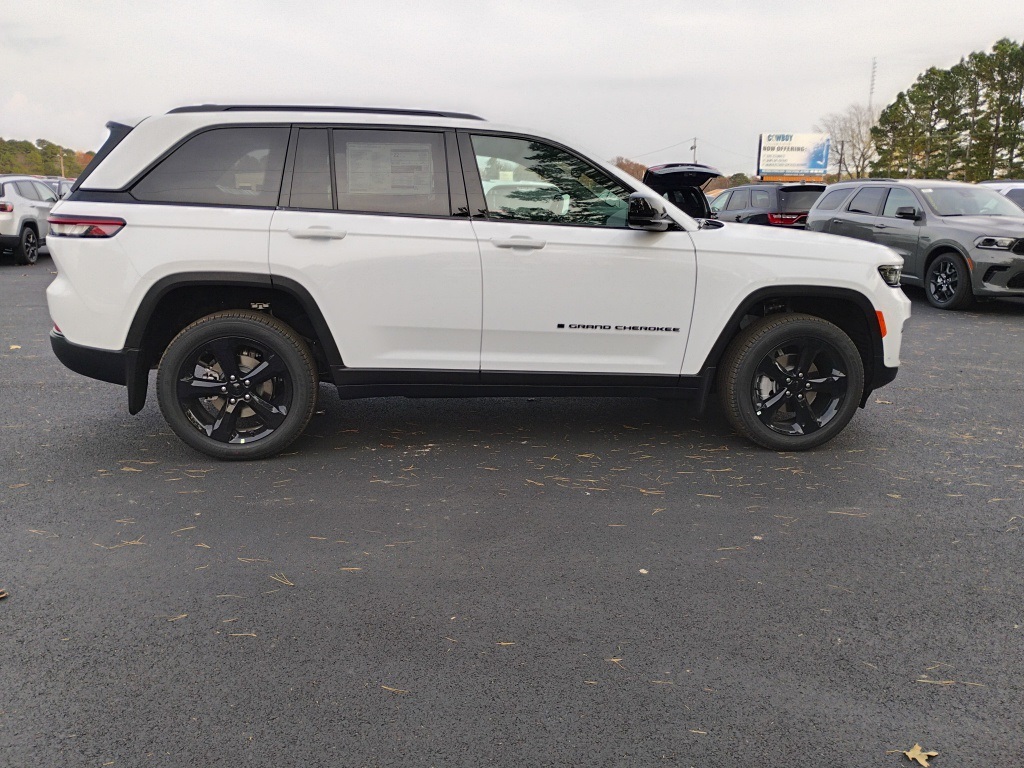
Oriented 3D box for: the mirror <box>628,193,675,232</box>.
[{"bbox_3d":[0.698,-0.875,4.202,0.170,0.195,0.240,0,12,-7],"label":"mirror"}]

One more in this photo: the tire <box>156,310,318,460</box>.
[{"bbox_3d":[-1.389,-0.001,4.237,0.765,0.765,0.265,0,12,-7],"label":"tire"}]

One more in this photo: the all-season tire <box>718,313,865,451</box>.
[{"bbox_3d":[1.551,-0.017,4.612,0.765,0.765,0.265,0,12,-7],"label":"all-season tire"}]

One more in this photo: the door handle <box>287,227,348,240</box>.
[{"bbox_3d":[-0.943,-0.731,4.026,0.285,0.060,0.065,0,12,-7],"label":"door handle"}]

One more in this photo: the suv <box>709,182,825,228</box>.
[{"bbox_3d":[5.683,-3.648,18.945,1.970,1.800,5.080,-1,12,-9],"label":"suv"}]

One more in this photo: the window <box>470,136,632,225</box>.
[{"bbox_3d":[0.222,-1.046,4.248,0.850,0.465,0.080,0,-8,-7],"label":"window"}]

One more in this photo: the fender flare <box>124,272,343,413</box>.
[{"bbox_3d":[-1.365,-0.211,4.123,1.030,0.690,0.150,0,12,-7],"label":"fender flare"}]

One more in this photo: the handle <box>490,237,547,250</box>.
[{"bbox_3d":[0.032,-0.707,4.157,0.280,0.060,0.065,0,12,-7],"label":"handle"}]

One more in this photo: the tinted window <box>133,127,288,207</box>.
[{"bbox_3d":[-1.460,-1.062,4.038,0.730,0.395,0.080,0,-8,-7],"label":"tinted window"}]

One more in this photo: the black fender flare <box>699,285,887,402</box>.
[{"bbox_3d":[1.506,-0.228,4.495,1.020,0.620,0.150,0,12,-7],"label":"black fender flare"}]

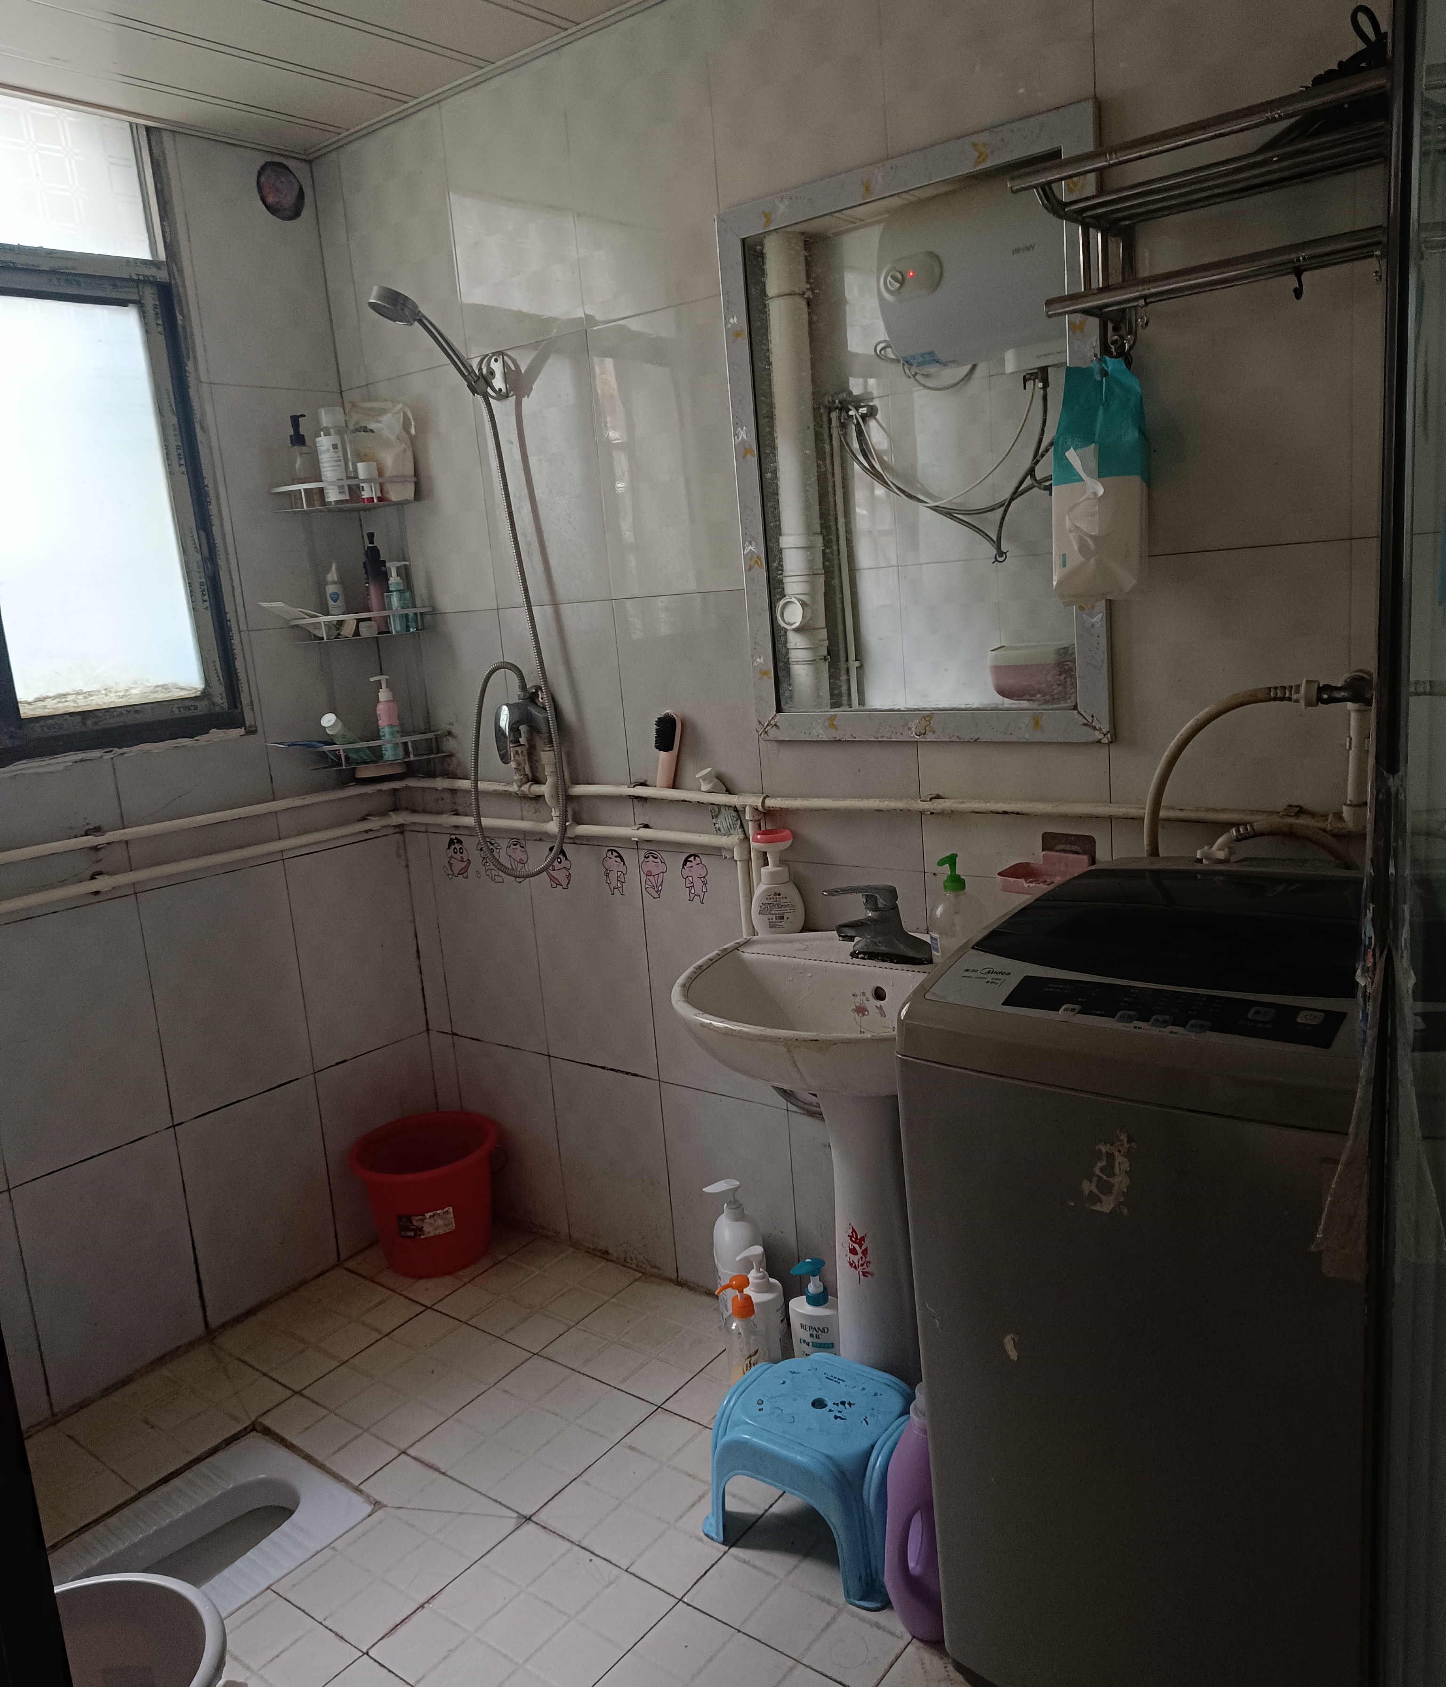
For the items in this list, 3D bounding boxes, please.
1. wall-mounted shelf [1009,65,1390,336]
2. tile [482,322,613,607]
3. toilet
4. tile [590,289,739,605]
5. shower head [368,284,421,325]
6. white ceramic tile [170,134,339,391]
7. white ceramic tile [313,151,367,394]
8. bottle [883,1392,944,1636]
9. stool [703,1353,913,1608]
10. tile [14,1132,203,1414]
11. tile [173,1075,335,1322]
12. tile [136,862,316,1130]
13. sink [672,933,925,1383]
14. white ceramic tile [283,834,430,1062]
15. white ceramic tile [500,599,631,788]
[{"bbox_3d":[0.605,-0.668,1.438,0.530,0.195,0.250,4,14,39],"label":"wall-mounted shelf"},{"bbox_3d":[-0.322,-0.654,2.384,0.300,0.446,0.012,4,14,39],"label":"tile"},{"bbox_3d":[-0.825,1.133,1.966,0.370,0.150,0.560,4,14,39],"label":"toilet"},{"bbox_3d":[-0.089,-0.637,2.196,0.300,0.446,0.012,4,14,39],"label":"tile"},{"bbox_3d":[-0.562,-0.923,2.290,0.090,0.040,0.087,28,-3,-26],"label":"shower head"},{"bbox_3d":[-0.883,-1.089,2.541,0.010,0.433,0.300,5,15,40],"label":"white ceramic tile"},{"bbox_3d":[-0.741,-1.114,2.607,0.082,0.438,0.012,4,14,39],"label":"white ceramic tile"},{"bbox_3d":[0.284,0.834,1.728,0.100,0.305,0.170,4,14,39],"label":"bottle"},{"bbox_3d":[0.147,0.875,1.896,0.285,0.190,0.245,4,14,39],"label":"stool"},{"bbox_3d":[-1.094,0.758,2.406,0.012,0.413,0.300,4,14,38],"label":"tile"},{"bbox_3d":[-0.923,0.707,2.665,0.010,0.419,0.298,5,15,40],"label":"tile"},{"bbox_3d":[-0.951,0.280,2.565,0.012,0.450,0.300,4,14,39],"label":"tile"},{"bbox_3d":[0.229,0.561,1.945,0.550,0.770,0.470,4,14,39],"label":"sink"},{"bbox_3d":[-0.769,0.221,2.802,0.010,0.450,0.300,5,15,40],"label":"white ceramic tile"},{"bbox_3d":[-0.285,-0.218,2.470,0.300,0.446,0.012,4,14,39],"label":"white ceramic tile"}]

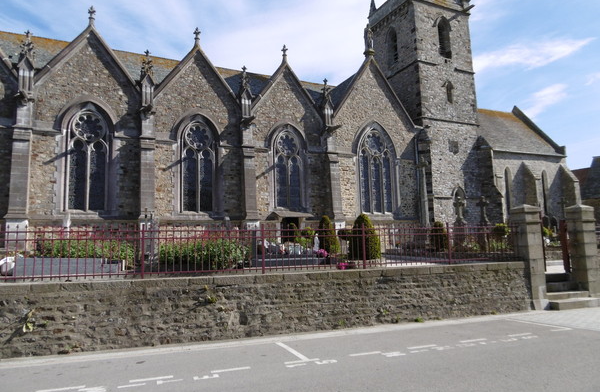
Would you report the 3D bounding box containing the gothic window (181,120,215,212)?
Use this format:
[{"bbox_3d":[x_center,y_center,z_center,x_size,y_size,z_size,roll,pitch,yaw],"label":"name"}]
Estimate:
[{"bbox_3d":[-5.289,-1.553,21.363,1.747,4.794,0.350,2,-8,-26],"label":"gothic window"}]

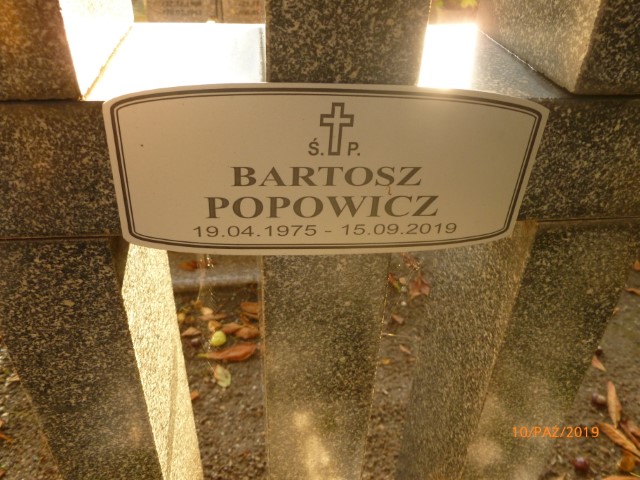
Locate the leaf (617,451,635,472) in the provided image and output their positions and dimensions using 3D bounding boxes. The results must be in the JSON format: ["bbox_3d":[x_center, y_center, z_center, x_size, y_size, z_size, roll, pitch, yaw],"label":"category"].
[{"bbox_3d":[0.607,0.439,1.026,0.032,0.015,0.035,1,33,-2],"label":"leaf"}]

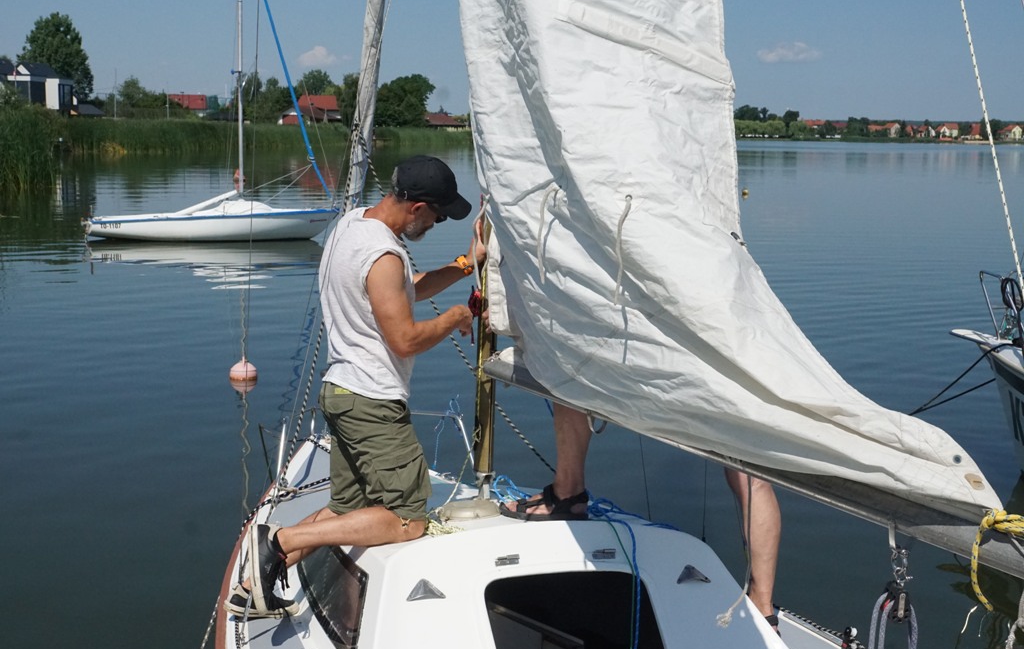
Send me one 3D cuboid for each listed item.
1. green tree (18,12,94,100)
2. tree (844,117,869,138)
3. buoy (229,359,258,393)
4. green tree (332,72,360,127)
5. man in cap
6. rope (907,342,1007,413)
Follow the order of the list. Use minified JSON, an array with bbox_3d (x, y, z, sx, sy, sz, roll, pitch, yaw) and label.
[{"bbox_3d":[-56.968,-32.267,185.000,9.600,14.000,9.400,0,7,0],"label":"green tree"},{"bbox_3d":[144.396,-82.153,620.000,10.000,9.000,9.000,0,7,0],"label":"tree"},{"bbox_3d":[-2.614,0.501,14.400,0.270,0.290,0.270,0,7,0],"label":"buoy"},{"bbox_3d":[-31.662,-43.916,290.000,6.300,11.500,6.300,0,7,0],"label":"green tree"},{"bbox_3d":[-0.513,0.195,4.880,0.800,1.500,0.580,-2,8,-18],"label":"man in cap"},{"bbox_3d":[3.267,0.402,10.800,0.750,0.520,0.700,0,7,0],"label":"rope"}]

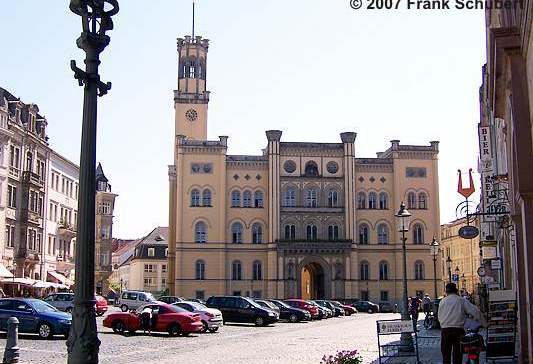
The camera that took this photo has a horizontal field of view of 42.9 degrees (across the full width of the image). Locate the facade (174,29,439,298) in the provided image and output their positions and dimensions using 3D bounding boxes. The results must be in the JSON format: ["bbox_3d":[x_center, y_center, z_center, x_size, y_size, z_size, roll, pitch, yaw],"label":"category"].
[{"bbox_3d":[4.832,-0.931,99.902,36.870,39.090,14.000,1,-9,-5],"label":"facade"}]

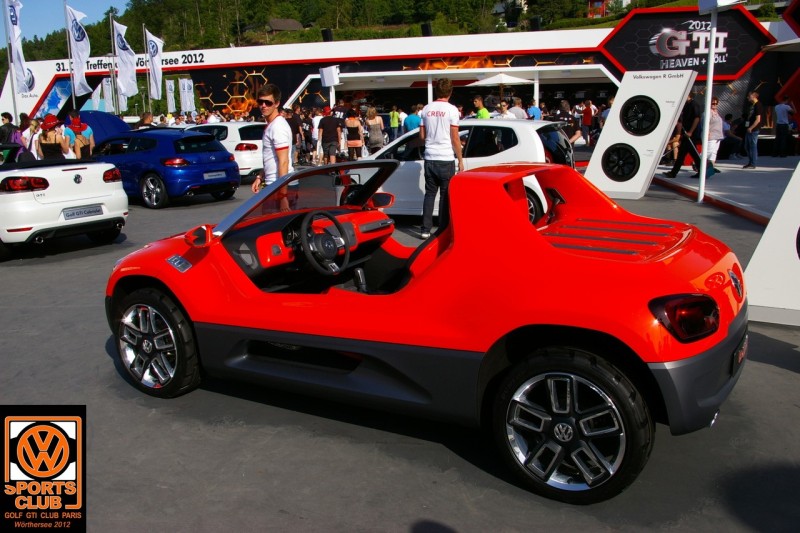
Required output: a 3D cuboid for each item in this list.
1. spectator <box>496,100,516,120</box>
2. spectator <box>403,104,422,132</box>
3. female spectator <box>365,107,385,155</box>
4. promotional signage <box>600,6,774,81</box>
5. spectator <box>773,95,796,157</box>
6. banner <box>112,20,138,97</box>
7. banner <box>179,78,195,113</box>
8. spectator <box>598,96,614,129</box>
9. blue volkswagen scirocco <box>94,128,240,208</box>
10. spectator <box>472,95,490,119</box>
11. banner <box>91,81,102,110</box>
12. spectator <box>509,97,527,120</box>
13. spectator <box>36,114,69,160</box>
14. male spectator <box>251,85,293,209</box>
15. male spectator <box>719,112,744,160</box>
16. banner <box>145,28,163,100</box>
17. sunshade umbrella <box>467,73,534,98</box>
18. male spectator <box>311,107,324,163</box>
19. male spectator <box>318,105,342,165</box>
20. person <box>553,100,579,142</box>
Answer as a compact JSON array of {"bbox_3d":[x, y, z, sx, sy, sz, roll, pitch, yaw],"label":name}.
[{"bbox_3d":[2.286,-2.715,15.000,0.500,1.740,0.340,4,13,21],"label":"spectator"},{"bbox_3d":[0.350,-3.549,18.985,0.520,1.750,0.350,1,13,7],"label":"spectator"},{"bbox_3d":[-0.619,-3.145,17.300,0.460,1.680,0.320,0,12,6],"label":"female spectator"},{"bbox_3d":[8.806,-6.875,21.402,5.140,2.150,0.300,5,14,24],"label":"promotional signage"},{"bbox_3d":[11.182,-4.078,20.027,0.600,1.760,0.420,6,14,26],"label":"spectator"},{"bbox_3d":[-10.012,-7.586,25.119,1.050,2.850,0.350,-2,12,-6],"label":"banner"},{"bbox_3d":[-19.175,-15.394,62.000,1.400,3.100,0.150,-4,12,-14],"label":"banner"},{"bbox_3d":[5.679,-3.727,18.800,0.520,1.750,0.340,6,14,30],"label":"spectator"},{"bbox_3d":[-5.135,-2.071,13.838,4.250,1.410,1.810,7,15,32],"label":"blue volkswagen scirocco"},{"bbox_3d":[1.651,-2.560,14.000,0.360,1.780,0.500,1,12,9],"label":"spectator"},{"bbox_3d":[-23.998,-13.545,54.455,0.950,2.750,0.300,-3,13,-11],"label":"banner"},{"bbox_3d":[3.169,-3.674,18.686,0.550,1.770,0.360,5,14,24],"label":"spectator"},{"bbox_3d":[-5.721,-1.724,11.567,0.520,1.620,0.380,2,13,11],"label":"spectator"},{"bbox_3d":[-1.106,-0.731,6.250,0.420,1.800,0.520,-5,13,-20],"label":"male spectator"},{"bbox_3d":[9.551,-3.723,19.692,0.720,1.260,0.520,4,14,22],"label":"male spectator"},{"bbox_3d":[-10.638,-8.718,29.781,0.850,2.950,0.350,-7,14,-24],"label":"banner"},{"bbox_3d":[3.255,-4.890,22.237,2.400,2.650,2.400,-1,12,0],"label":"sunshade umbrella"},{"bbox_3d":[-2.538,-4.062,21.500,0.500,1.770,0.360,0,12,6],"label":"male spectator"},{"bbox_3d":[-1.919,-3.640,19.479,0.600,1.780,0.380,0,12,6],"label":"male spectator"},{"bbox_3d":[3.593,-2.716,14.980,0.580,1.720,0.420,0,13,6],"label":"person"}]

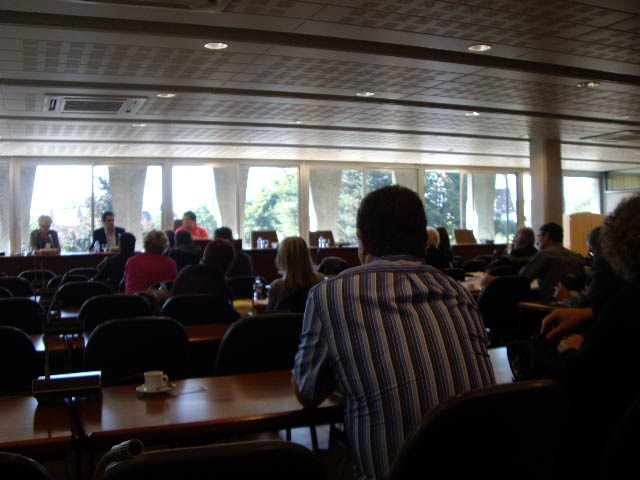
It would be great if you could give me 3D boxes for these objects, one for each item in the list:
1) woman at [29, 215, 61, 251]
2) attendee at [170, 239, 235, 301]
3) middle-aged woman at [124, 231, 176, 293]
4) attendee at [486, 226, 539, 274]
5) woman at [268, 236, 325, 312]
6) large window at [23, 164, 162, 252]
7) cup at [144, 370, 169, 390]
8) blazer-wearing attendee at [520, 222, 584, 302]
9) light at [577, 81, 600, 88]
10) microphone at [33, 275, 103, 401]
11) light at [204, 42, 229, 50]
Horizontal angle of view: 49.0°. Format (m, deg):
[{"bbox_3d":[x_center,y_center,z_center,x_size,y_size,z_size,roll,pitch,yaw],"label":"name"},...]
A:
[{"bbox_3d":[-3.648,0.292,9.346,0.460,1.270,0.660,-1,1,-23],"label":"woman"},{"bbox_3d":[-0.762,0.593,4.413,0.480,1.206,0.720,-1,1,-23],"label":"attendee"},{"bbox_3d":[-1.400,0.557,5.763,0.490,1.268,0.720,-1,1,-23],"label":"middle-aged woman"},{"bbox_3d":[1.973,0.507,7.294,0.500,1.260,0.650,-1,1,-43],"label":"attendee"},{"bbox_3d":[-0.212,0.581,4.613,0.470,1.209,0.720,-1,1,-23],"label":"woman"},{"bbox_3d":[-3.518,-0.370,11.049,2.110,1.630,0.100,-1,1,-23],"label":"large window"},{"bbox_3d":[-0.546,0.469,2.345,0.082,0.058,0.066,-1,1,-9],"label":"cup"},{"bbox_3d":[1.765,0.505,5.622,0.520,1.284,0.720,-1,1,-40],"label":"blazer-wearing attendee"},{"bbox_3d":[2.365,-1.370,6.190,0.160,0.040,0.160,-1,1,0],"label":"light"},{"bbox_3d":[-0.768,0.284,2.128,0.200,0.380,0.140,-1,1,-23],"label":"microphone"},{"bbox_3d":[-0.696,-1.322,4.721,0.165,0.050,0.165,-1,1,-23],"label":"light"}]

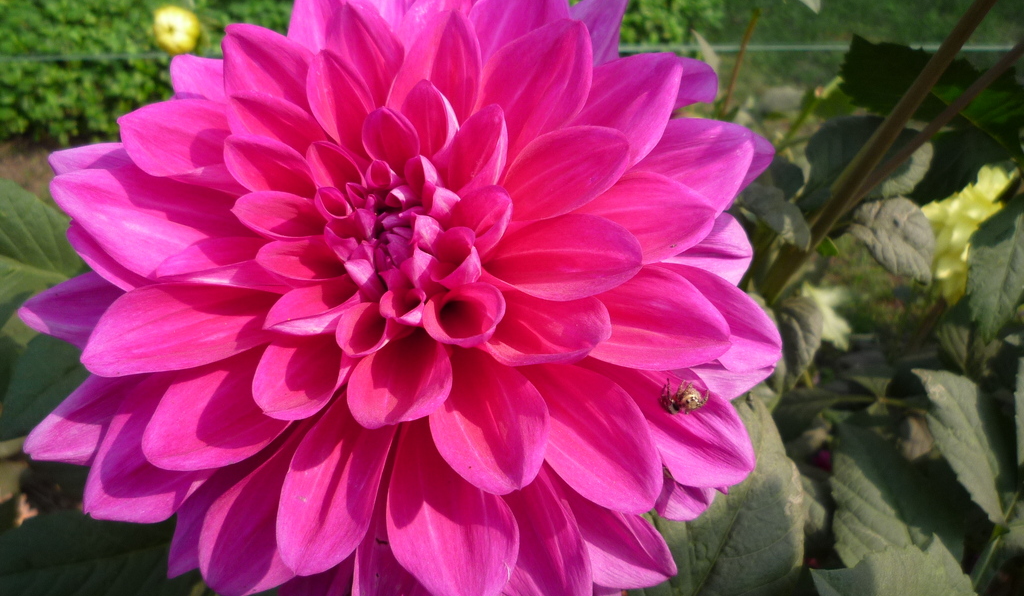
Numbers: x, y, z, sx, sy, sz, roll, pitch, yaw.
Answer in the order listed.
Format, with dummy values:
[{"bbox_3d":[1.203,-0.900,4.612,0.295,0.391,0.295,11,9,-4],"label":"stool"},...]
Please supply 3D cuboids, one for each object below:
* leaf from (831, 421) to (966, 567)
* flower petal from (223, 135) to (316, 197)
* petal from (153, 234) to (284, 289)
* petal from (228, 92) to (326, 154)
[{"bbox_3d":[0.186,0.093,0.360,0.055,0.015,0.077,-26,65,-21],"label":"leaf"},{"bbox_3d":[-0.069,-0.038,0.213,0.029,0.017,0.011,25,-7,-12],"label":"flower petal"},{"bbox_3d":[-0.083,-0.009,0.215,0.043,0.014,0.014,-1,63,5],"label":"petal"},{"bbox_3d":[-0.066,-0.049,0.212,0.035,0.017,0.014,30,6,3],"label":"petal"}]

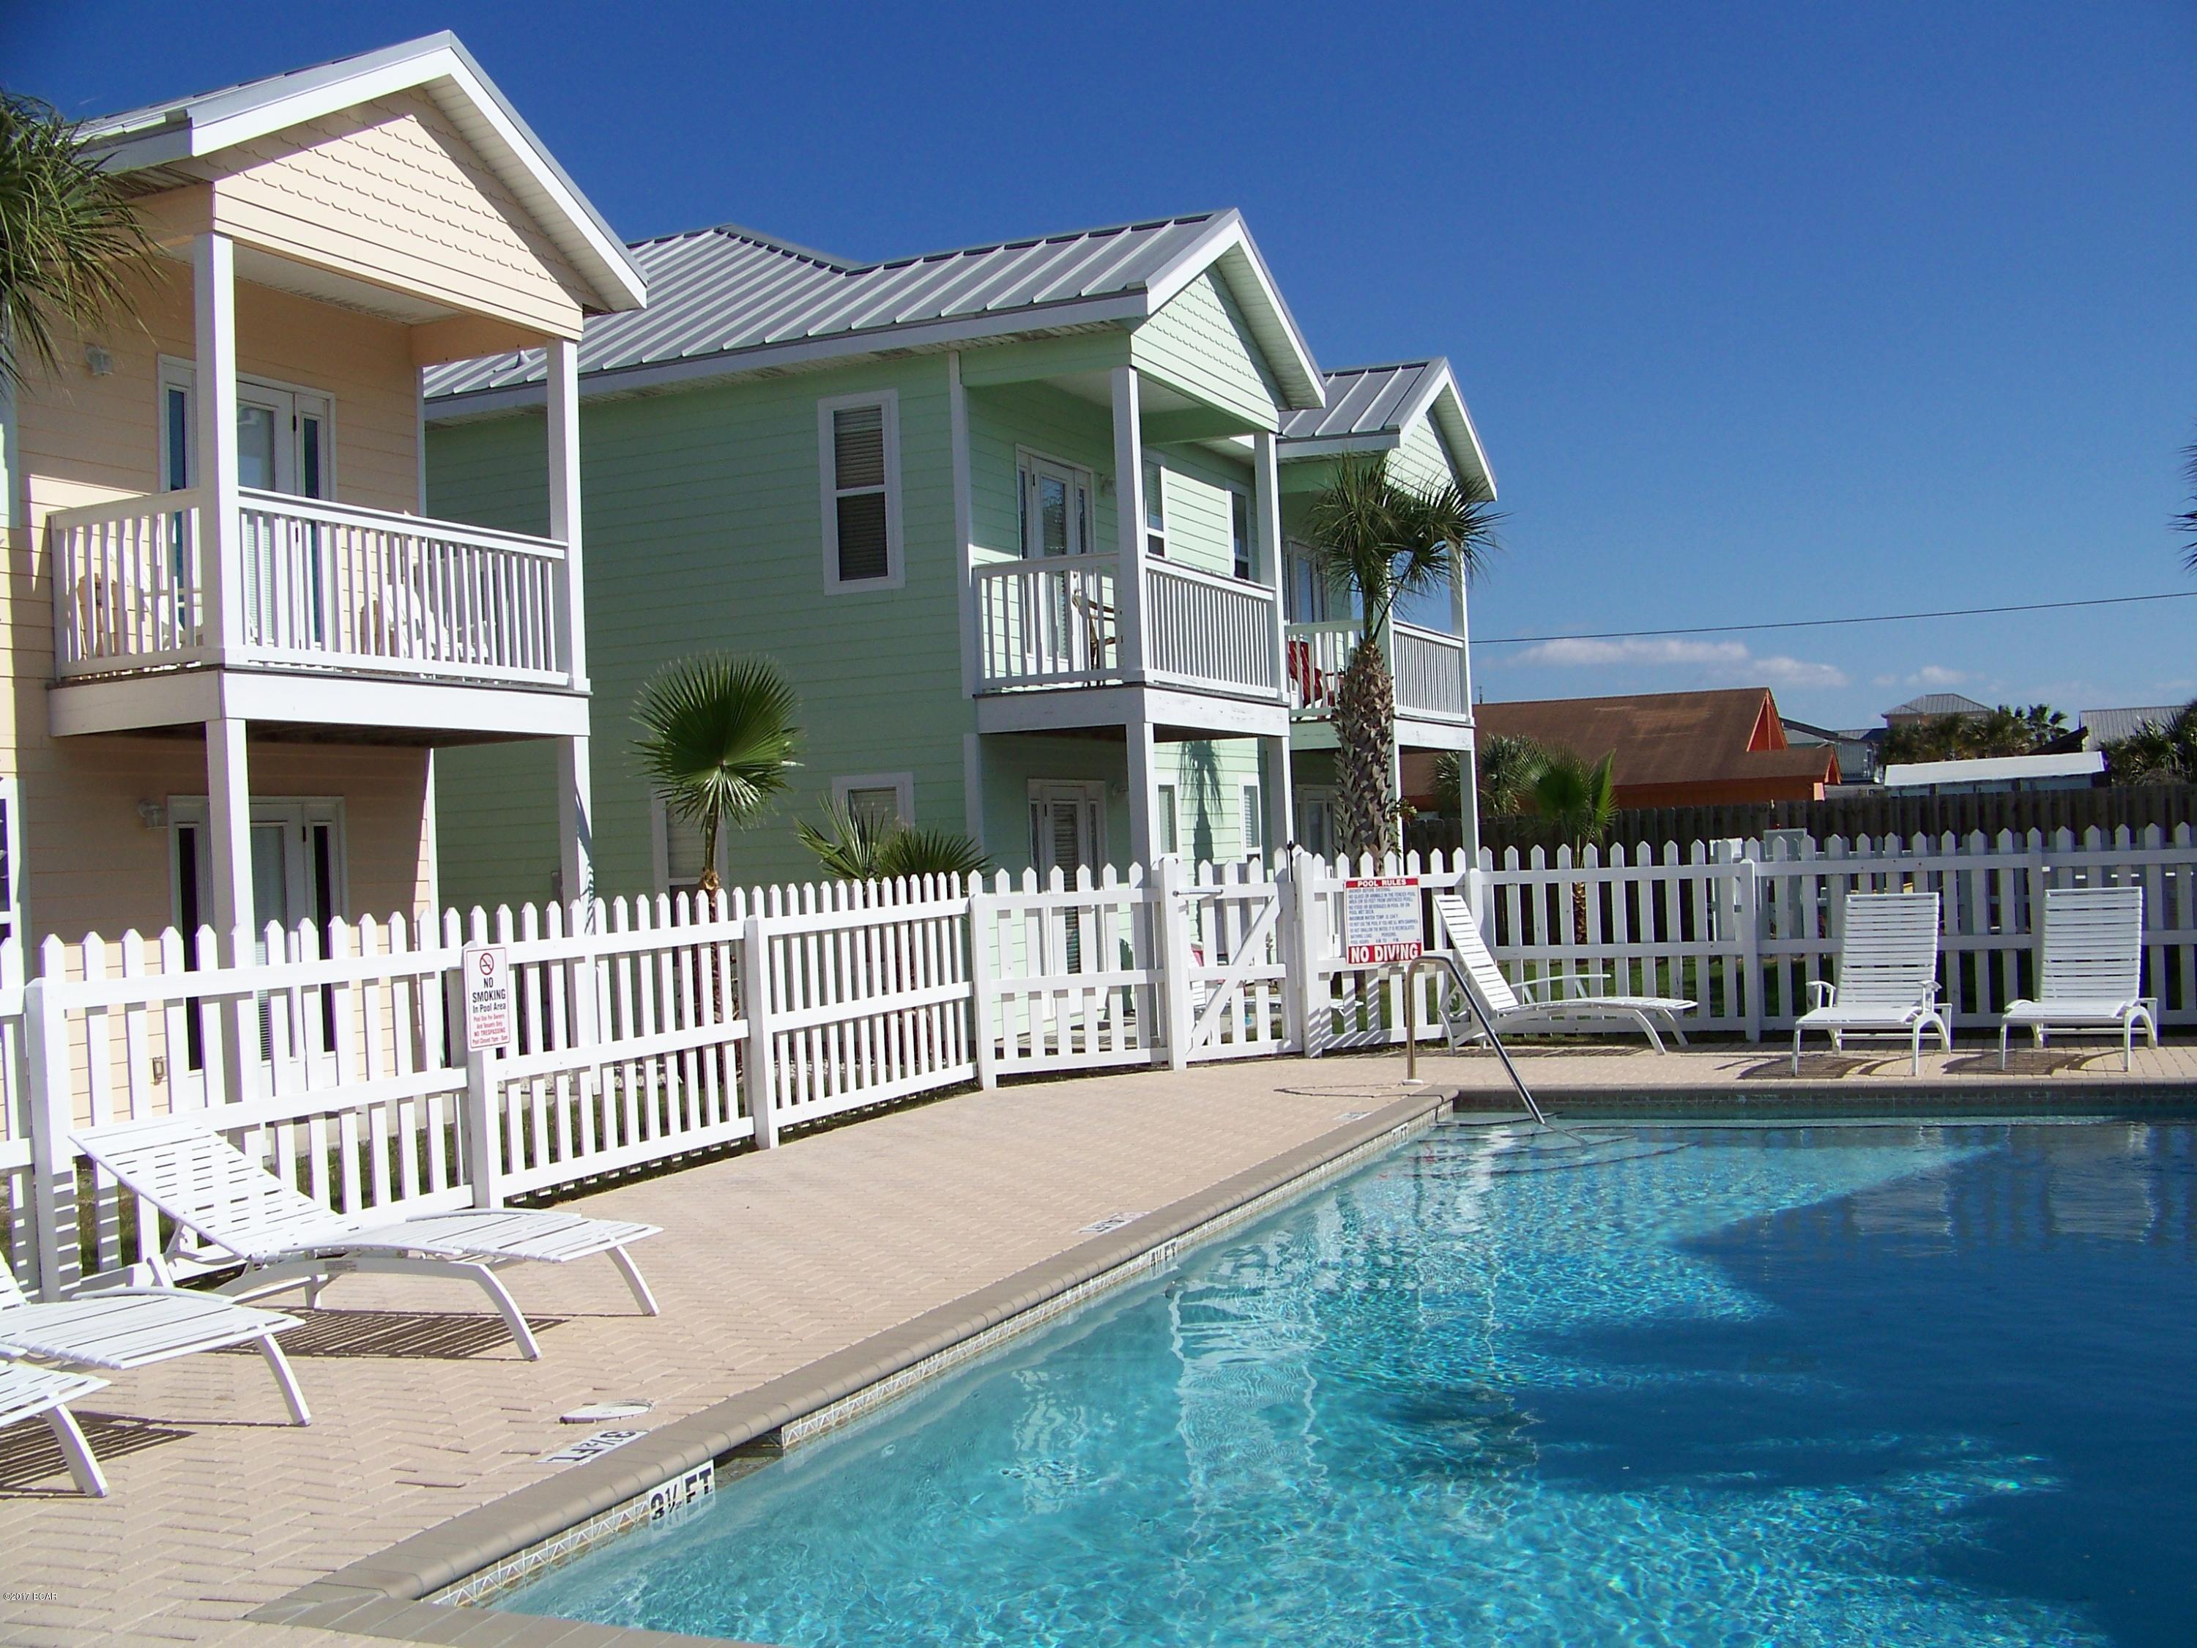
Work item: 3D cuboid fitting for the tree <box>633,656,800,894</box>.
[{"bbox_3d":[-2.561,0.318,15.585,1.137,2.924,1.100,-2,-1,0],"label":"tree"}]

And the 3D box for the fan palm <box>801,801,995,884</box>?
[{"bbox_3d":[-1.473,0.785,16.790,1.413,1.937,1.350,-2,-1,0],"label":"fan palm"}]

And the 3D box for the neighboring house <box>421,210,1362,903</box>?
[{"bbox_3d":[-3.347,-2.142,21.684,10.600,8.040,4.870,-2,-1,25],"label":"neighboring house"}]

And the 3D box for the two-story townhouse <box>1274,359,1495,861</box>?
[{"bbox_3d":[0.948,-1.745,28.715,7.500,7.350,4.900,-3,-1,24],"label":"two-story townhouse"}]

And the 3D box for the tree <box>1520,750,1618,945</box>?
[{"bbox_3d":[5.125,0.371,24.588,1.016,2.388,1.000,-2,-1,0],"label":"tree"}]

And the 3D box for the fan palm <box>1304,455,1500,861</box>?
[{"bbox_3d":[3.010,-0.960,21.974,1.884,5.207,1.900,-2,-1,0],"label":"fan palm"}]

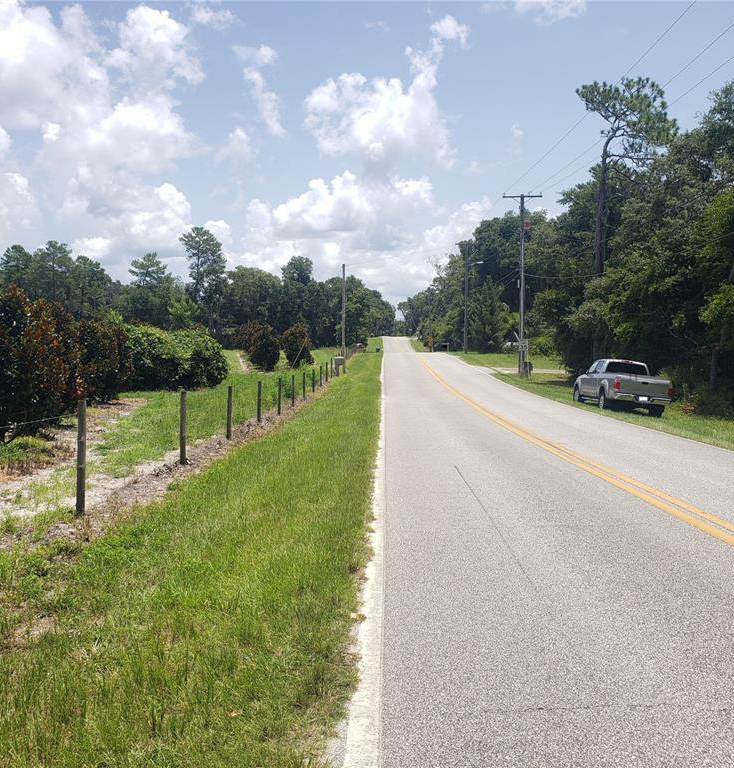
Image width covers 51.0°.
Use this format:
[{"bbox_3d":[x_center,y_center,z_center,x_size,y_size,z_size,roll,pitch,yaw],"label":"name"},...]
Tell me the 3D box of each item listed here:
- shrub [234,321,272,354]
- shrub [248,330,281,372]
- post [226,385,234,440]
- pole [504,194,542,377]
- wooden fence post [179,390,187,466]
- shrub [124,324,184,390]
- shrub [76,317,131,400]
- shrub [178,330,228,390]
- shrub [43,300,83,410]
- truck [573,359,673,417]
[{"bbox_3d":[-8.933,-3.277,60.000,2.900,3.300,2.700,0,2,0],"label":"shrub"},{"bbox_3d":[-7.597,-2.409,57.000,2.500,3.100,2.400,0,2,0],"label":"shrub"},{"bbox_3d":[-2.993,0.629,16.800,0.095,1.190,0.095,0,1,1],"label":"post"},{"bbox_3d":[9.604,-6.127,47.500,2.400,11.400,0.350,0,1,1],"label":"pole"},{"bbox_3d":[-2.959,0.705,12.400,0.095,1.200,0.095,0,1,1],"label":"wooden fence post"},{"bbox_3d":[-10.271,-1.275,37.000,2.900,3.150,2.700,0,2,0],"label":"shrub"},{"bbox_3d":[-10.069,-0.901,29.500,2.100,3.200,2.200,0,2,0],"label":"shrub"},{"bbox_3d":[-8.607,-1.274,40.000,2.700,3.050,2.700,0,1,1],"label":"shrub"},{"bbox_3d":[-9.196,-0.807,23.000,1.600,3.350,1.600,0,1,1],"label":"shrub"},{"bbox_3d":[8.980,0.020,27.400,1.970,1.810,5.600,6,3,1],"label":"truck"}]

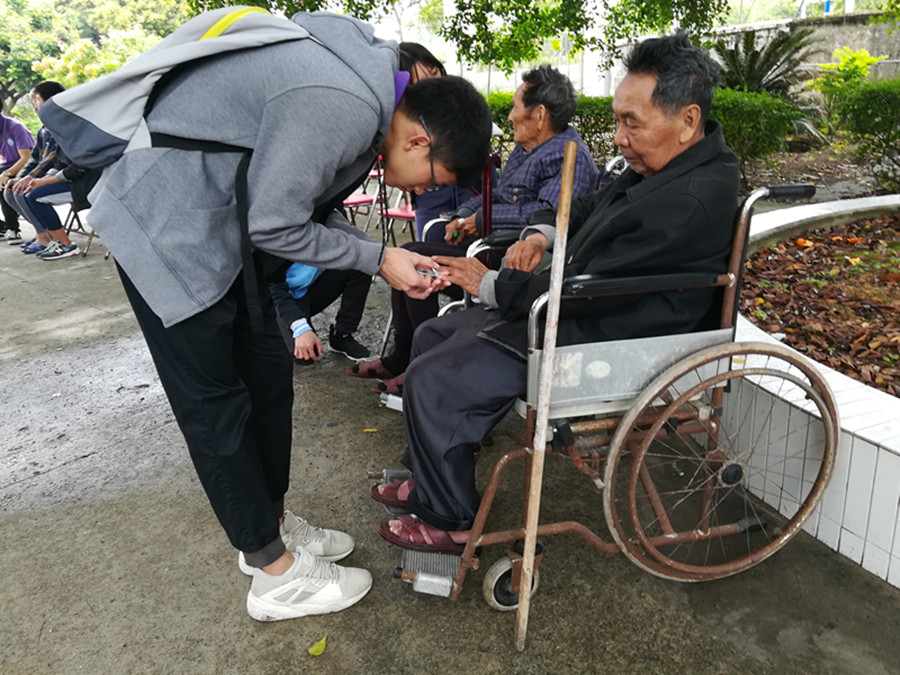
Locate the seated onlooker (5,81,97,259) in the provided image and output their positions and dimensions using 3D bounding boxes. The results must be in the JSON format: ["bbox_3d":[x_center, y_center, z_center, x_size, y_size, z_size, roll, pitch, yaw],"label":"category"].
[{"bbox_3d":[-2.720,-1.190,4.630,0.850,1.300,0.520,-18,24,-36],"label":"seated onlooker"}]

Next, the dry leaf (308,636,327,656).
[{"bbox_3d":[-0.293,0.684,1.502,0.034,0.014,0.062,8,22,30],"label":"dry leaf"}]

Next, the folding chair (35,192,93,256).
[{"bbox_3d":[-2.570,-1.000,4.700,0.480,0.800,0.450,-18,24,-36],"label":"folding chair"}]

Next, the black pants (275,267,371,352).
[{"bbox_3d":[-0.600,-0.190,3.100,0.580,0.520,0.400,7,22,28],"label":"black pants"}]

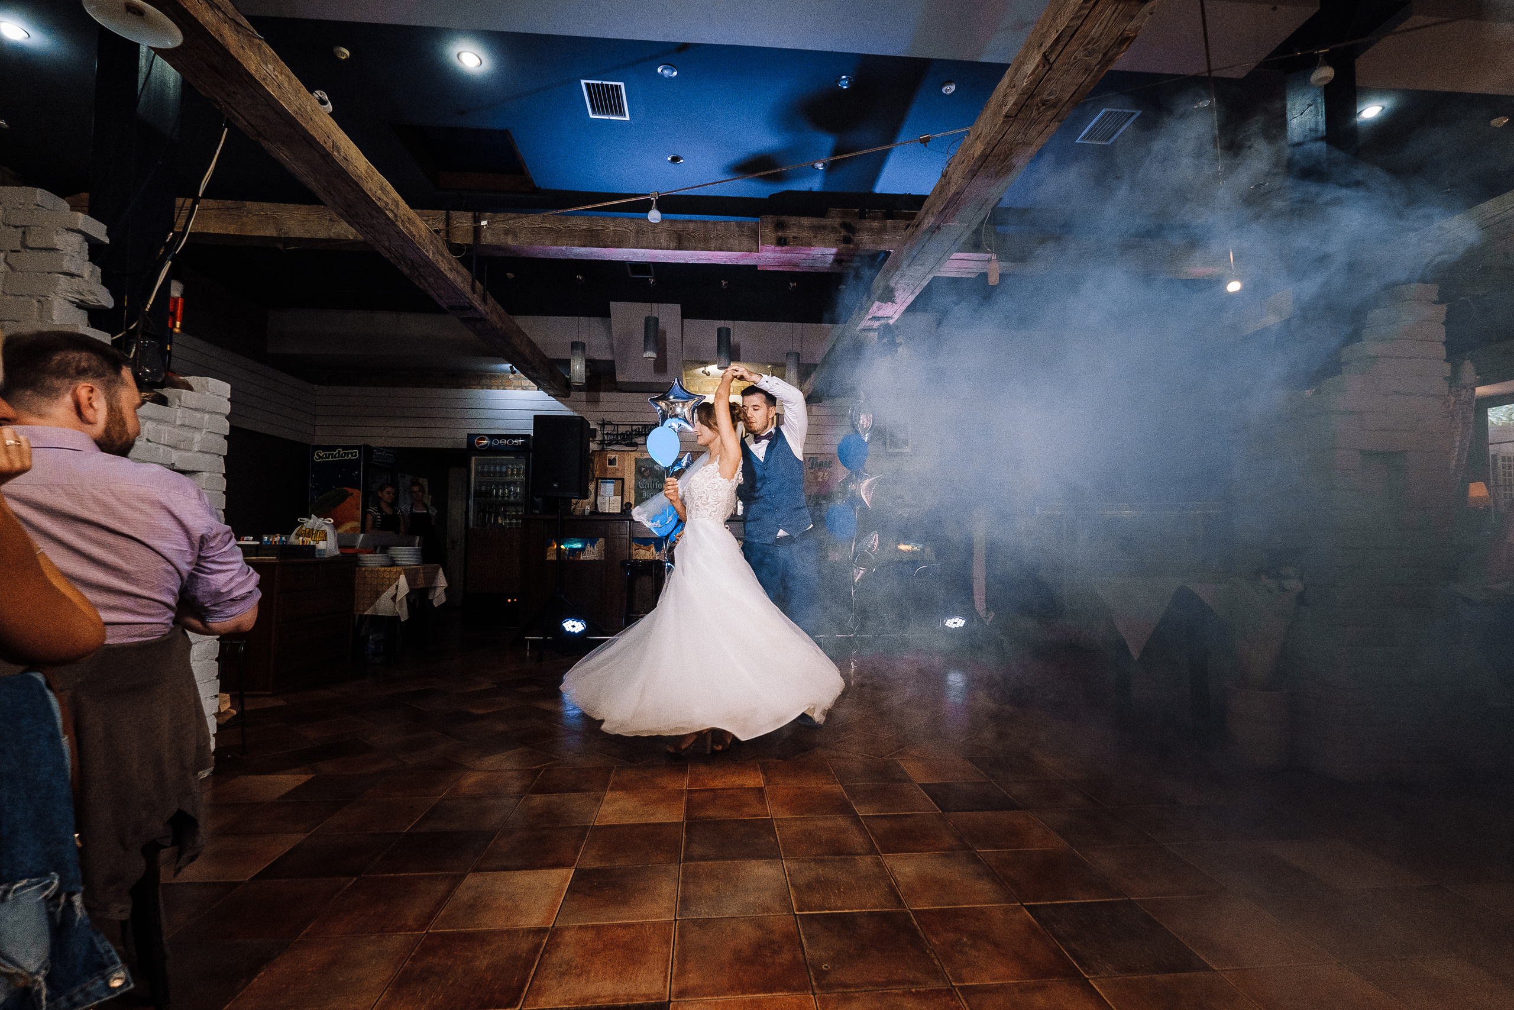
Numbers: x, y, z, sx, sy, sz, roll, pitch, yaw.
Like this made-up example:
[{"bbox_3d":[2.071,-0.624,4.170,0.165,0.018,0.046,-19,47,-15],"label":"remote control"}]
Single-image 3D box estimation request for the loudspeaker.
[{"bbox_3d":[-1.707,-0.394,5.546,0.420,0.700,0.370,0,-3,1],"label":"loudspeaker"}]

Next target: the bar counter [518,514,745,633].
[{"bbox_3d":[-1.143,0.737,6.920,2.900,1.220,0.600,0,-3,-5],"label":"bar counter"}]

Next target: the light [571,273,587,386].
[{"bbox_3d":[-1.934,-1.903,6.854,0.145,1.201,0.145,0,-3,-5],"label":"light"}]

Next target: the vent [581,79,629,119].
[{"bbox_3d":[-0.974,-2.620,4.107,0.265,0.030,0.360,0,-3,-5],"label":"vent"}]

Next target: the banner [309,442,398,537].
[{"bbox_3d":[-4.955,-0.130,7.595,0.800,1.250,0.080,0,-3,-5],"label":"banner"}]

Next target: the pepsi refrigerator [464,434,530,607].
[{"bbox_3d":[-2.909,0.302,7.324,0.680,2.130,0.680,0,-3,-5],"label":"pepsi refrigerator"}]

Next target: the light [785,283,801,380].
[{"bbox_3d":[0.403,-1.929,7.044,0.145,1.087,0.145,0,-3,-5],"label":"light"}]

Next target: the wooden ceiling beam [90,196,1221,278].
[{"bbox_3d":[-0.551,-2.133,5.121,9.100,0.280,0.220,0,-3,-5],"label":"wooden ceiling beam"}]

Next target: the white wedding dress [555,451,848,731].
[{"bbox_3d":[-0.241,0.357,2.975,1.320,1.180,1.100,1,-3,-13],"label":"white wedding dress"}]

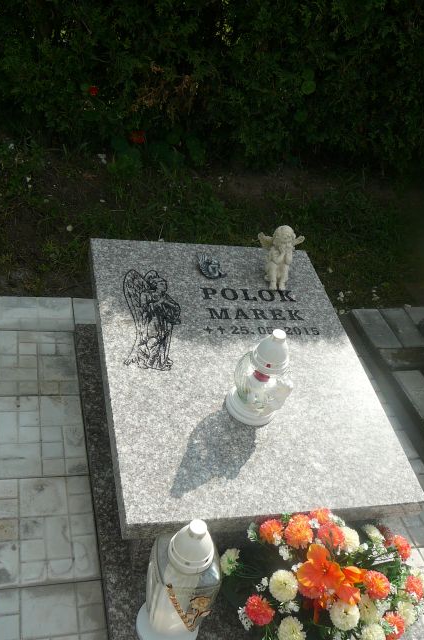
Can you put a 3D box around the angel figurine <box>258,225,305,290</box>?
[{"bbox_3d":[0.179,-0.174,1.710,0.115,0.155,0.085,1,44,-18],"label":"angel figurine"}]

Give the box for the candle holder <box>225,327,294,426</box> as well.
[{"bbox_3d":[0.113,0.107,1.341,0.115,0.213,0.120,10,42,-9],"label":"candle holder"}]

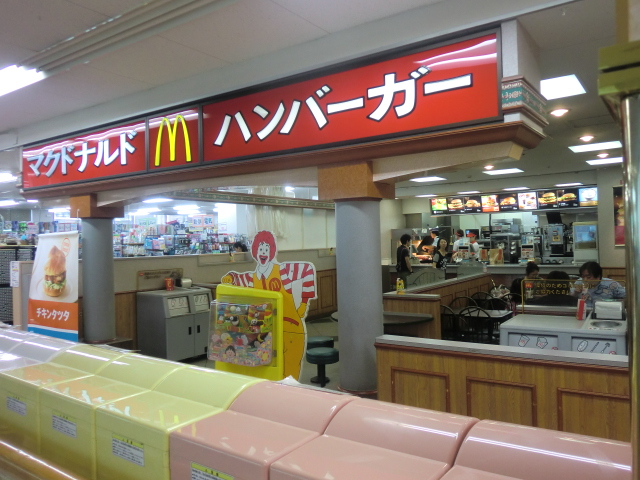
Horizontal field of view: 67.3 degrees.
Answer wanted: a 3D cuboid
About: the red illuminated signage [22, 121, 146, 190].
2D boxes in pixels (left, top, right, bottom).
[{"bbox_3d":[-3.703,-1.235,7.434,3.460,0.720,0.150,-1,0,34],"label":"red illuminated signage"}]

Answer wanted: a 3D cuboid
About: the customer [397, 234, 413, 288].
[{"bbox_3d":[1.712,0.716,9.700,0.320,1.670,0.460,-1,0,-30],"label":"customer"}]

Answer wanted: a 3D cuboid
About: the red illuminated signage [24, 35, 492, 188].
[{"bbox_3d":[-1.823,-1.275,6.162,8.000,0.770,0.150,-1,0,34],"label":"red illuminated signage"}]

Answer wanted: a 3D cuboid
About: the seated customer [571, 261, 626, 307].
[{"bbox_3d":[2.899,0.898,4.936,0.520,1.260,0.720,-1,0,34],"label":"seated customer"}]

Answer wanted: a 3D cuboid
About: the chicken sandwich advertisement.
[{"bbox_3d":[-2.545,0.699,4.600,0.880,1.500,0.100,-1,0,34],"label":"chicken sandwich advertisement"}]

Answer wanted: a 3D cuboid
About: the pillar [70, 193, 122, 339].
[{"bbox_3d":[-3.615,0.482,7.885,0.580,2.370,0.580,-1,0,34],"label":"pillar"}]

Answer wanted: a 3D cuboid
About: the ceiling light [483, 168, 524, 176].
[{"bbox_3d":[4.375,-1.616,11.478,0.810,0.060,0.700,-1,0,34],"label":"ceiling light"}]

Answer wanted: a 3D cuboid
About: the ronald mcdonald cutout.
[{"bbox_3d":[-0.451,0.773,4.100,1.080,1.660,0.100,-1,0,37],"label":"ronald mcdonald cutout"}]

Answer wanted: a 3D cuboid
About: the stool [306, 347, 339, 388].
[{"bbox_3d":[0.025,1.401,5.294,0.370,0.380,0.370,-1,0,0],"label":"stool"}]

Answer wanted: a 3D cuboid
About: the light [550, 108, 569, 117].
[{"bbox_3d":[2.964,-1.576,5.938,0.200,0.060,0.200,-1,0,34],"label":"light"}]

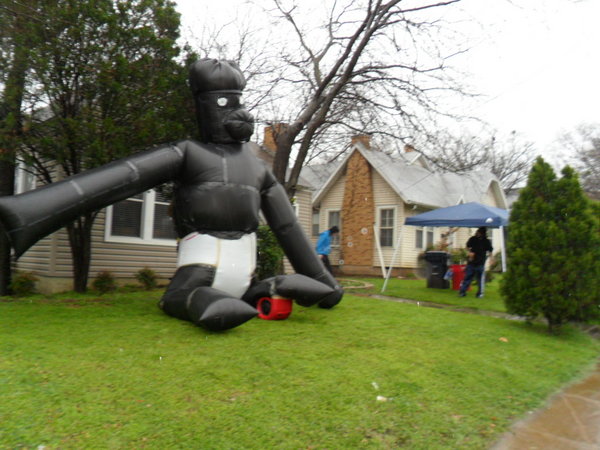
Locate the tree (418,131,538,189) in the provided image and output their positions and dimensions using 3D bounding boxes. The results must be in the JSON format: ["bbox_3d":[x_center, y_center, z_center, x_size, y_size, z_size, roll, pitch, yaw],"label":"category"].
[{"bbox_3d":[11.824,-1.424,31.000,7.800,9.500,7.800,2,-5,0],"label":"tree"}]

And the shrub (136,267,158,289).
[{"bbox_3d":[-3.259,1.143,10.000,0.470,0.500,0.470,2,-5,0],"label":"shrub"}]

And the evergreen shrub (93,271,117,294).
[{"bbox_3d":[-3.864,1.136,9.250,0.480,0.470,0.480,2,-5,0],"label":"evergreen shrub"}]

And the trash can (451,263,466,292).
[{"bbox_3d":[4.601,1.514,13.500,0.560,0.750,0.560,2,-5,0],"label":"trash can"}]

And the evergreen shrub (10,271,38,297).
[{"bbox_3d":[-5.004,1.062,8.500,0.540,0.480,0.520,2,-5,0],"label":"evergreen shrub"}]

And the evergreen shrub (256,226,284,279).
[{"bbox_3d":[-0.944,0.799,13.600,1.050,1.650,1.050,2,-5,0],"label":"evergreen shrub"}]

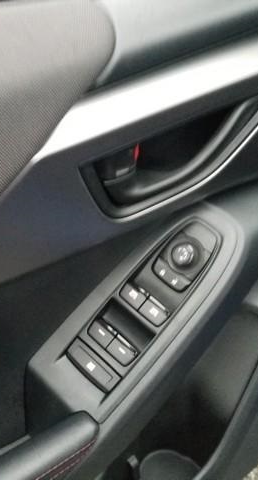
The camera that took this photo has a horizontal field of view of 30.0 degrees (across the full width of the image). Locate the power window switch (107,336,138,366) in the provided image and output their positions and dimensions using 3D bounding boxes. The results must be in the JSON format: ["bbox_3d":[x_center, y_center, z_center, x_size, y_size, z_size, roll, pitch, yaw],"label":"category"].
[{"bbox_3d":[-0.006,0.097,0.420,0.025,0.010,0.016,37,76,28],"label":"power window switch"}]

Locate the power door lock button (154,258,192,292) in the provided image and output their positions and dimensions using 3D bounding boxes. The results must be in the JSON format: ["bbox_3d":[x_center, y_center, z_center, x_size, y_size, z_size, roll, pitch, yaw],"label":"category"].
[{"bbox_3d":[0.040,0.033,0.442,0.037,0.010,0.014,37,76,28],"label":"power door lock button"}]

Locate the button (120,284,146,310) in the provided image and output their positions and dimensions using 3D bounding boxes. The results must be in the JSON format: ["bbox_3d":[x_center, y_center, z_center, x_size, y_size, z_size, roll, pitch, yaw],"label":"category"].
[{"bbox_3d":[0.005,0.053,0.441,0.025,0.010,0.016,37,76,28],"label":"button"}]

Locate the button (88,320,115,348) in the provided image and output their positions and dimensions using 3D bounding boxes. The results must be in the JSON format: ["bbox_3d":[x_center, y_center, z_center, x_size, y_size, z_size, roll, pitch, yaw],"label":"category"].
[{"bbox_3d":[-0.024,0.084,0.431,0.025,0.010,0.016,37,76,28],"label":"button"}]

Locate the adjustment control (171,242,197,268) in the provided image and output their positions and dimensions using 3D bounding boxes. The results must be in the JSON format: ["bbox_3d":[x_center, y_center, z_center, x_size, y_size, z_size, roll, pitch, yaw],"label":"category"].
[{"bbox_3d":[0.050,0.015,0.443,0.022,0.015,0.022,-6,61,11],"label":"adjustment control"}]

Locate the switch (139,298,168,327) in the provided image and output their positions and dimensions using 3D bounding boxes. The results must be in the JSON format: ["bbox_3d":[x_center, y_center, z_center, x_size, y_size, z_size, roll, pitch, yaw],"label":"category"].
[{"bbox_3d":[0.022,0.065,0.429,0.025,0.010,0.016,37,76,28],"label":"switch"}]

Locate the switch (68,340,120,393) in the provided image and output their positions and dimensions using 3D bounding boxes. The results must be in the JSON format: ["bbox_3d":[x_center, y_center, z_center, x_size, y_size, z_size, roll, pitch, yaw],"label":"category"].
[{"bbox_3d":[-0.031,0.110,0.421,0.054,0.010,0.018,37,76,28],"label":"switch"}]

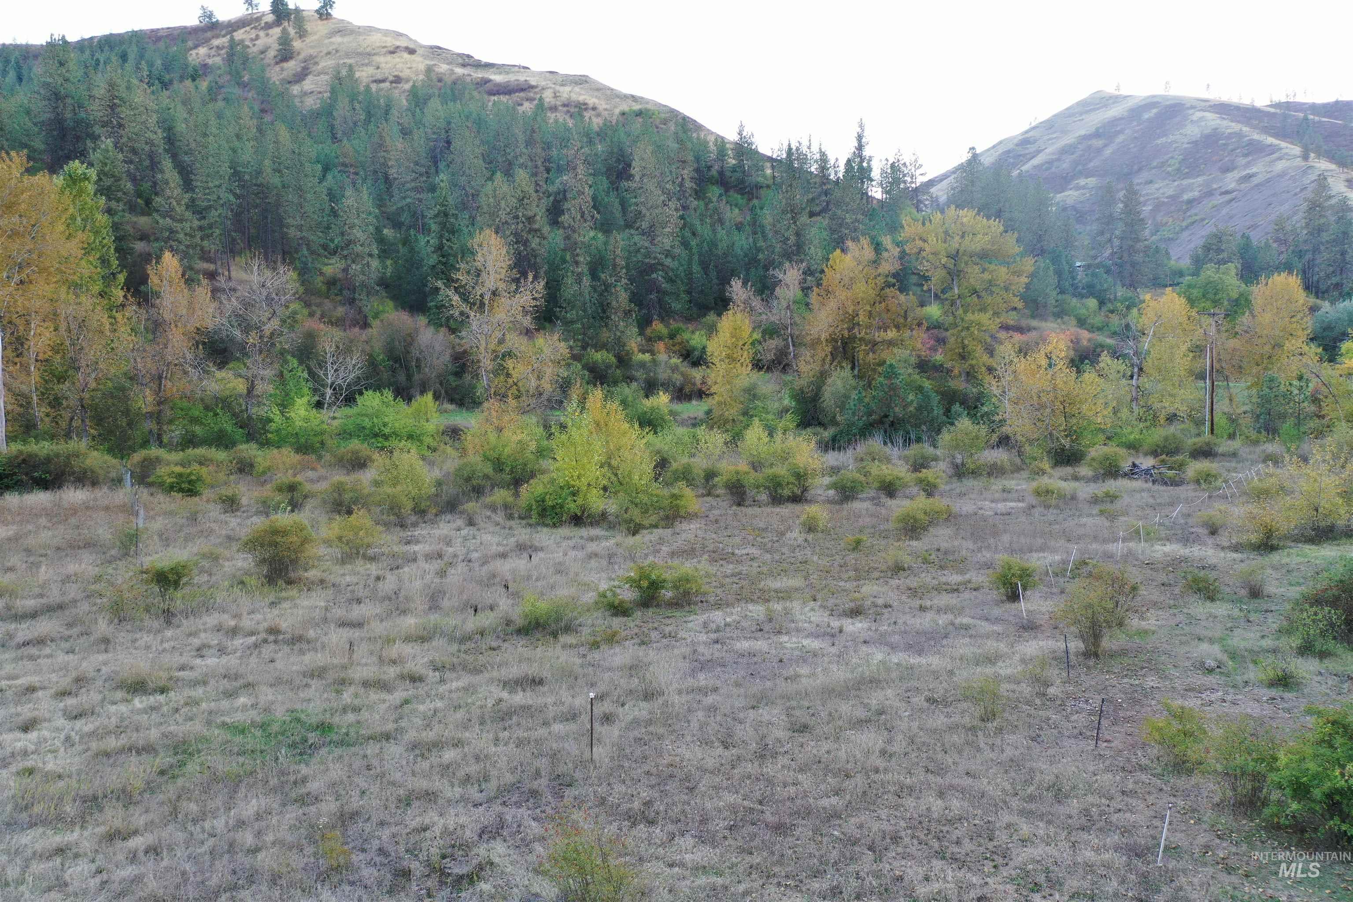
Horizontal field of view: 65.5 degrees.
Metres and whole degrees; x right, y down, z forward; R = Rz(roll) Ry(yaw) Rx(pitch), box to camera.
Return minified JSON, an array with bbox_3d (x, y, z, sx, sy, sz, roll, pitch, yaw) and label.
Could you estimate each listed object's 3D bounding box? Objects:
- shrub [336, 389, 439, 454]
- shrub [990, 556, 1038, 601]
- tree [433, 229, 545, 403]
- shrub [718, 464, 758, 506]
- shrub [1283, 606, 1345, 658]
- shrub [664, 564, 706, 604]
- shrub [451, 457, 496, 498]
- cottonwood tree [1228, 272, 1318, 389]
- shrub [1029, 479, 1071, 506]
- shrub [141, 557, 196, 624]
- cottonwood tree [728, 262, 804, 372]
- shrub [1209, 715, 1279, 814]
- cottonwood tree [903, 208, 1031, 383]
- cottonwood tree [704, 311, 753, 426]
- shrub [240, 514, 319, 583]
[{"bbox_3d":[-22.808,-2.335,83.000,8.170,5.170,6.950,0,5,0],"label":"shrub"},{"bbox_3d":[11.535,4.356,35.998,1.630,1.420,1.580,0,8,0],"label":"shrub"},{"bbox_3d":[-19.974,-13.954,112.000,11.930,19.350,10.740,0,5,0],"label":"tree"},{"bbox_3d":[3.113,1.689,53.438,1.990,1.980,1.930,0,8,0],"label":"shrub"},{"bbox_3d":[16.675,4.711,27.500,1.600,1.410,1.440,0,5,0],"label":"shrub"},{"bbox_3d":[0.298,4.211,33.000,1.290,1.330,1.230,0,5,0],"label":"shrub"},{"bbox_3d":[-11.063,1.444,57.500,2.540,2.310,2.410,0,5,0],"label":"shrub"},{"bbox_3d":[66.926,-12.982,118.000,9.960,14.110,9.460,0,5,0],"label":"cottonwood tree"},{"bbox_3d":[18.753,2.069,52.800,2.080,1.365,1.976,0,5,0],"label":"shrub"},{"bbox_3d":[-16.183,4.431,33.527,1.750,2.060,1.580,0,7,0],"label":"shrub"},{"bbox_3d":[12.978,-19.246,152.000,10.840,15.710,8.130,0,7,0],"label":"cottonwood tree"},{"bbox_3d":[11.261,6.196,20.876,1.410,1.870,1.360,0,8,0],"label":"shrub"},{"bbox_3d":[36.139,-18.697,130.822,15.901,22.659,15.106,1,6,15],"label":"cottonwood tree"},{"bbox_3d":[4.200,-6.649,85.327,4.030,9.930,3.910,0,8,0],"label":"cottonwood tree"},{"bbox_3d":[-13.664,3.372,36.226,2.693,2.403,2.558,-3,6,-21],"label":"shrub"}]

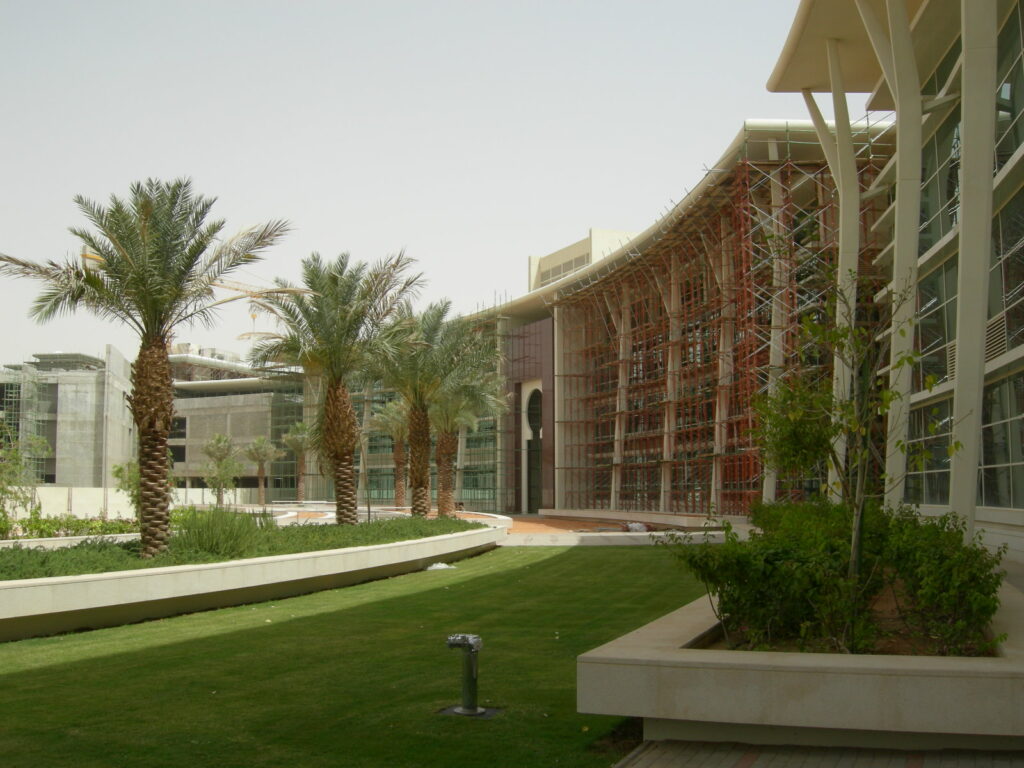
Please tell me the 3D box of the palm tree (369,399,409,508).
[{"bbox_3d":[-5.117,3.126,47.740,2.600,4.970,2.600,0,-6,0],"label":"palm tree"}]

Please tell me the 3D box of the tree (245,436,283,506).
[{"bbox_3d":[-17.045,6.010,73.232,2.680,4.800,2.680,0,-6,0],"label":"tree"}]

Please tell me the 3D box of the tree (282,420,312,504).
[{"bbox_3d":[-12.721,4.726,64.244,2.290,5.060,2.290,0,-6,0],"label":"tree"}]

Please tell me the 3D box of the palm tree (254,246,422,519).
[{"bbox_3d":[-3.658,0.079,22.278,3.600,5.760,3.600,0,-6,0],"label":"palm tree"}]

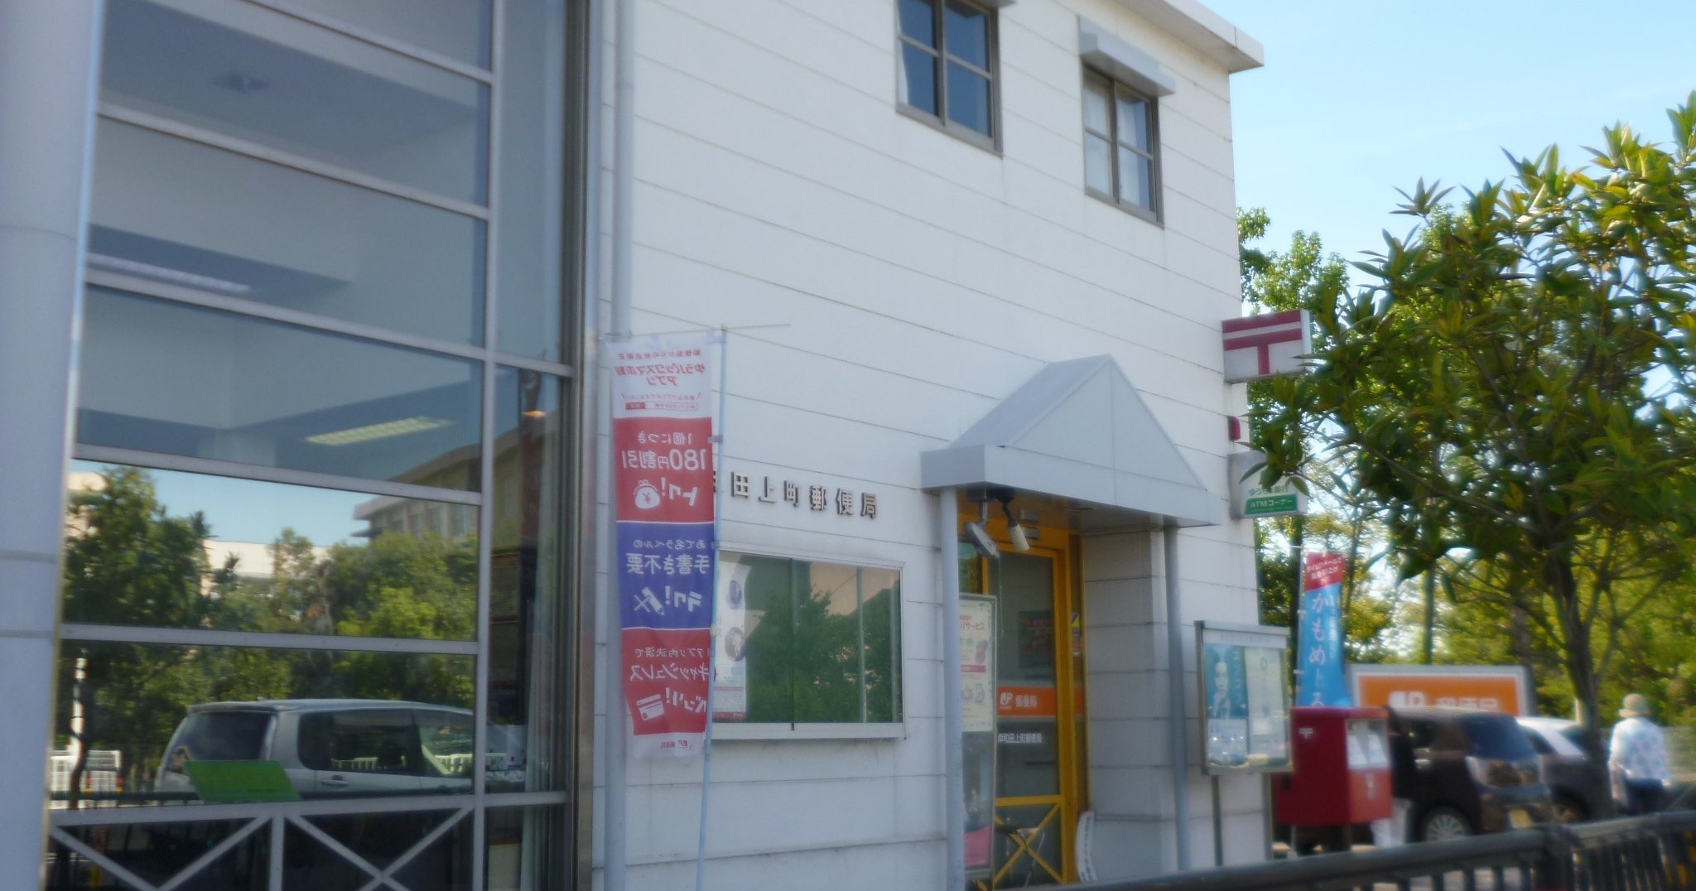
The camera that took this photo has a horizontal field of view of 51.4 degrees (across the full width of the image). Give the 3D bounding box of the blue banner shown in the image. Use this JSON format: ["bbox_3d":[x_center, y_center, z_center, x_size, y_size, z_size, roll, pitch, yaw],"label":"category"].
[{"bbox_3d":[4.073,1.814,15.000,0.480,1.750,0.100,5,-12,-30],"label":"blue banner"}]

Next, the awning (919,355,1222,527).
[{"bbox_3d":[1.696,-0.086,12.846,0.520,1.120,3.240,-9,-13,38],"label":"awning"}]

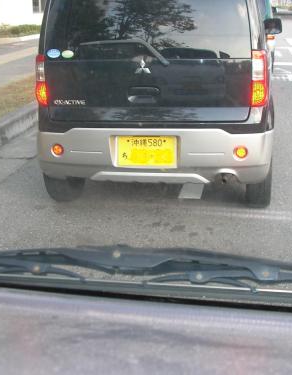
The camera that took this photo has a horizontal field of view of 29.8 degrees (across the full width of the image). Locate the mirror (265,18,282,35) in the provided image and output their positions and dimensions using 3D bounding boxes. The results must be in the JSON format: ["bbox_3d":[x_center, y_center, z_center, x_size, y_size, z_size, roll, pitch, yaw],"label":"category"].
[{"bbox_3d":[1.145,-1.447,4.929,0.158,0.135,0.110,3,20,14],"label":"mirror"}]

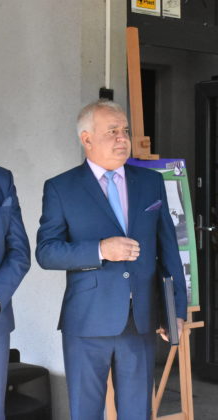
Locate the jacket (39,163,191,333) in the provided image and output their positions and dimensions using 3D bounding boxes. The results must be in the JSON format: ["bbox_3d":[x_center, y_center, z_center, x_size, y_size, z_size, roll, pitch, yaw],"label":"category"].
[{"bbox_3d":[0.010,0.165,3.720,0.600,0.730,0.370,0,1,-18],"label":"jacket"}]

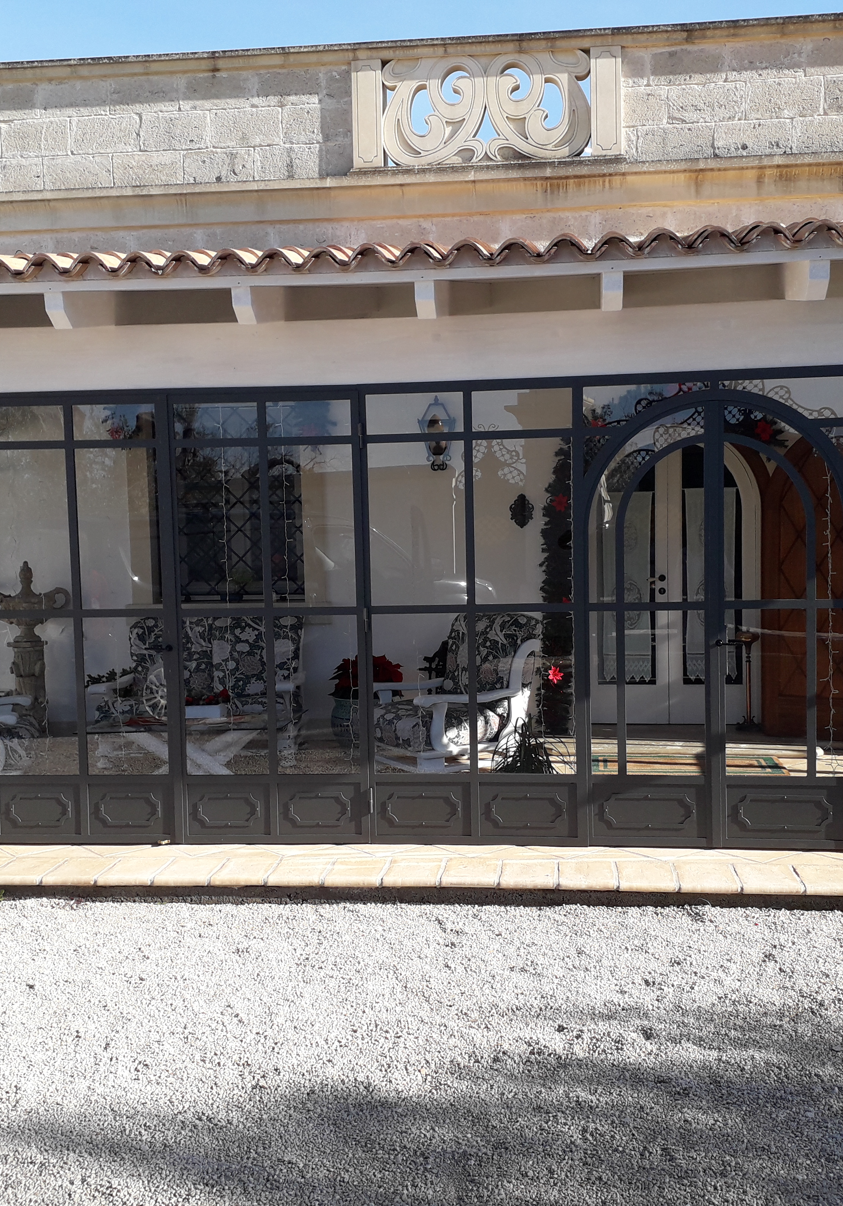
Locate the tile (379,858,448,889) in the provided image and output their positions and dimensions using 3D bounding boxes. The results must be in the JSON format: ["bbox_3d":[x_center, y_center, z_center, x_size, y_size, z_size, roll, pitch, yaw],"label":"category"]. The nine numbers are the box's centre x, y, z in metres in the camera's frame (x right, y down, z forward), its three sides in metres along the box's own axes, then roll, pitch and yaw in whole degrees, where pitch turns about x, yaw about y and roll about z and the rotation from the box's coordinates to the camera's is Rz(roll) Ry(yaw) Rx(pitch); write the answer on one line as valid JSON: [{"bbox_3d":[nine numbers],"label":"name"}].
[{"bbox_3d":[-0.032,1.218,5.647,0.250,0.030,0.344,-1,4,6],"label":"tile"}]

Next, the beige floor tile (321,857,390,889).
[{"bbox_3d":[-0.288,1.225,5.677,0.250,0.030,0.344,-1,4,6],"label":"beige floor tile"}]

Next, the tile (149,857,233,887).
[{"bbox_3d":[-1.059,1.240,5.765,0.250,0.030,0.344,-1,4,6],"label":"tile"}]

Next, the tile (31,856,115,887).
[{"bbox_3d":[-1.583,1.255,5.823,0.250,0.030,0.344,-1,4,6],"label":"tile"}]

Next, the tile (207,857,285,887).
[{"bbox_3d":[-0.798,1.226,5.707,0.246,0.032,0.326,-1,4,7],"label":"tile"}]

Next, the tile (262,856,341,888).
[{"bbox_3d":[-0.543,1.228,5.706,0.250,0.030,0.344,-1,4,6],"label":"tile"}]

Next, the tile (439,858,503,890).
[{"bbox_3d":[0.221,1.212,5.591,0.246,0.032,0.326,-1,4,7],"label":"tile"}]

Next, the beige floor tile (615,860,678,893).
[{"bbox_3d":[0.990,1.210,5.530,0.250,0.030,0.344,-1,4,6],"label":"beige floor tile"}]

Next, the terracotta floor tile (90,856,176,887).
[{"bbox_3d":[-1.321,1.247,5.808,0.243,0.032,0.333,-1,4,6],"label":"terracotta floor tile"}]

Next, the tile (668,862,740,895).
[{"bbox_3d":[1.242,1.200,5.473,0.246,0.032,0.326,-1,4,7],"label":"tile"}]

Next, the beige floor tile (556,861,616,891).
[{"bbox_3d":[0.731,1.206,5.532,0.246,0.032,0.326,-1,4,7],"label":"beige floor tile"}]

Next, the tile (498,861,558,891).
[{"bbox_3d":[0.476,1.209,5.562,0.246,0.032,0.326,-1,4,7],"label":"tile"}]

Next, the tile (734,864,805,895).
[{"bbox_3d":[1.513,1.211,5.489,0.243,0.032,0.333,-1,4,6],"label":"tile"}]

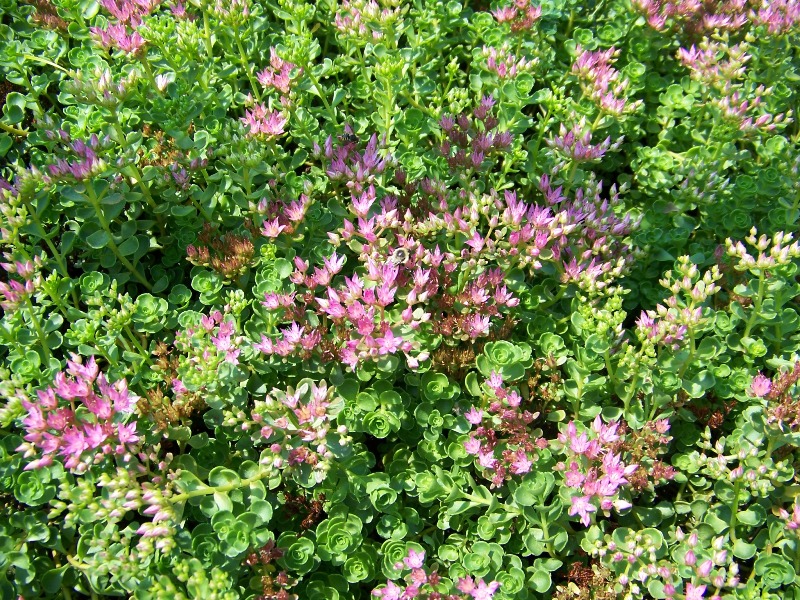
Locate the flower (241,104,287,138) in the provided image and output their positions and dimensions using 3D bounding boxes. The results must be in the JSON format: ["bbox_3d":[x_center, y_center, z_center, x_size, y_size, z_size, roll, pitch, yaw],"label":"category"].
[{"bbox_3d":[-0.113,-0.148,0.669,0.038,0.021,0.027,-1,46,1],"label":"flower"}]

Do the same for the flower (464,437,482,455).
[{"bbox_3d":[0.046,0.091,0.505,0.011,0.009,0.010,-3,51,0],"label":"flower"}]

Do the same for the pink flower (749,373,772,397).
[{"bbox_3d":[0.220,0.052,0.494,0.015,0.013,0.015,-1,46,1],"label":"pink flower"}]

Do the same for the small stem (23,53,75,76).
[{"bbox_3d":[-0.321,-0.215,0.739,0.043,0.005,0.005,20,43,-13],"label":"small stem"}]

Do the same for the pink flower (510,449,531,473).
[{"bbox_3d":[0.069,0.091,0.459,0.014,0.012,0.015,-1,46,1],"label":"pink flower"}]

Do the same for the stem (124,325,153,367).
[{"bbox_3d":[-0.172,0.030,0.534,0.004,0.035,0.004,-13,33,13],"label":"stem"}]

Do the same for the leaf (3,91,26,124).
[{"bbox_3d":[-0.343,-0.171,0.720,0.019,0.016,0.019,36,60,27],"label":"leaf"}]

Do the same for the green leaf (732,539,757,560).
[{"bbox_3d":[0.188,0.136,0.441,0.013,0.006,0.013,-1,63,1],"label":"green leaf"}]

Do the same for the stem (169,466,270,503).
[{"bbox_3d":[-0.108,0.112,0.490,0.062,0.006,0.006,-14,81,-14],"label":"stem"}]

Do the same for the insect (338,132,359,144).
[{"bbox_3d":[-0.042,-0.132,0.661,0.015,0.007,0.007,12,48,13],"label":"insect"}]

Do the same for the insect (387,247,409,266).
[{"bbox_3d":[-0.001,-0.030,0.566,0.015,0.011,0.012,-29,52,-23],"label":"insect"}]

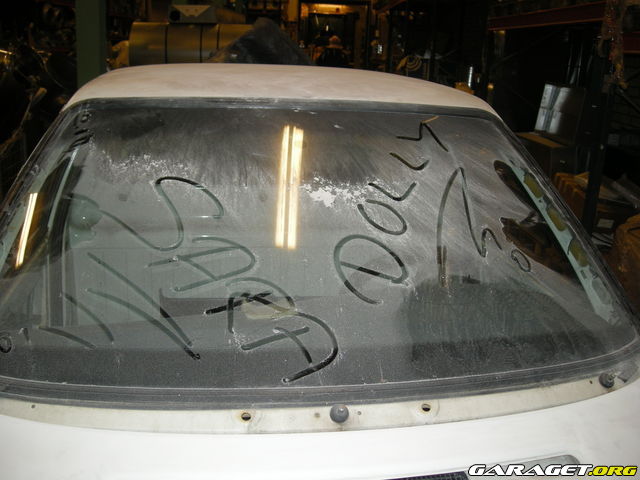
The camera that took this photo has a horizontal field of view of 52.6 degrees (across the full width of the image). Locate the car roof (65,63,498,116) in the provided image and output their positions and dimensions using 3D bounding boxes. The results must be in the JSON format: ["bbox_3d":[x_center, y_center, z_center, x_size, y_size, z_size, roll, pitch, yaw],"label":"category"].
[{"bbox_3d":[-0.158,-0.530,2.180,1.140,0.120,1.100,0,16,-9],"label":"car roof"}]

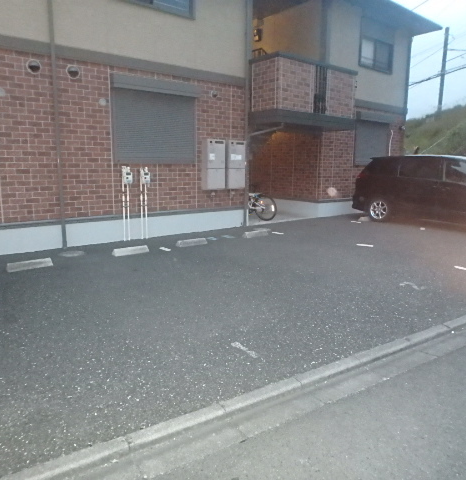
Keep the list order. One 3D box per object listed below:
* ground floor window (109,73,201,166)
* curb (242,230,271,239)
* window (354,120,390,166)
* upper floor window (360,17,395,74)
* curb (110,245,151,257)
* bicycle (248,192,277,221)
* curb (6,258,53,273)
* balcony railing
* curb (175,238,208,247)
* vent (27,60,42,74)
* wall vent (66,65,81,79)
[{"bbox_3d":[-1.390,-2.192,7.287,1.776,1.514,0.140,-8,13,-37],"label":"ground floor window"},{"bbox_3d":[0.454,-0.139,7.739,0.612,0.110,0.140,-8,13,-37],"label":"curb"},{"bbox_3d":[4.139,-2.854,11.516,1.715,1.306,0.090,-8,13,-37],"label":"window"},{"bbox_3d":[4.136,-5.486,10.992,1.688,1.273,0.130,-8,13,-37],"label":"upper floor window"},{"bbox_3d":[-1.614,0.161,6.182,0.580,0.110,0.140,-8,13,-37],"label":"curb"},{"bbox_3d":[0.478,-1.034,10.058,1.650,0.980,0.550,9,13,38],"label":"bicycle"},{"bbox_3d":[-2.763,0.330,5.313,0.568,0.110,0.140,-8,13,-37],"label":"curb"},{"bbox_3d":[1.699,-3.298,9.041,2.740,1.394,0.804,-8,13,-37],"label":"balcony railing"},{"bbox_3d":[-0.725,0.031,6.860,0.576,0.110,0.140,-8,13,-37],"label":"curb"},{"bbox_3d":[-3.020,-2.646,5.934,0.188,0.194,0.090,-8,13,-37],"label":"vent"},{"bbox_3d":[-2.565,-2.712,6.277,0.188,0.194,0.090,-8,13,-37],"label":"wall vent"}]

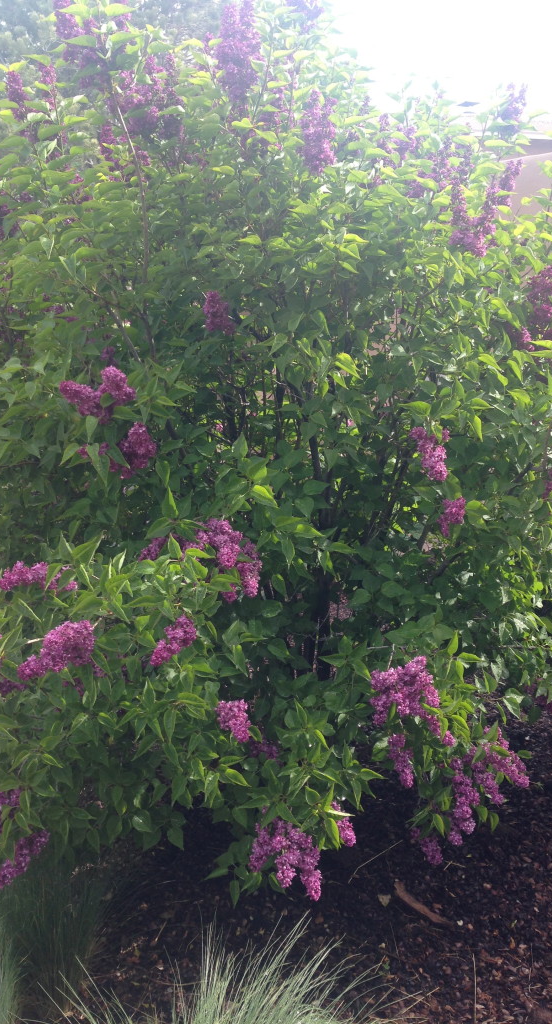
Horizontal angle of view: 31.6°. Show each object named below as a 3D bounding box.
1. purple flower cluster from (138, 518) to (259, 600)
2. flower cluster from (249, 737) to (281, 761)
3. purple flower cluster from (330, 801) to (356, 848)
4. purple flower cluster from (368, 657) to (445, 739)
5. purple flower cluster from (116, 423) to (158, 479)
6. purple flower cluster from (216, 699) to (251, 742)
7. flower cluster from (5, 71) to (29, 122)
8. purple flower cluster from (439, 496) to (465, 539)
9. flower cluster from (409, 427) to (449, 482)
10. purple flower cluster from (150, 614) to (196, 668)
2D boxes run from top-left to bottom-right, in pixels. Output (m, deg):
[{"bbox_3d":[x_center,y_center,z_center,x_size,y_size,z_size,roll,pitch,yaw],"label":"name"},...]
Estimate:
[{"bbox_3d":[-0.187,0.122,2.450,0.306,0.192,0.190,0,12,0],"label":"purple flower cluster"},{"bbox_3d":[-0.027,0.557,2.300,0.085,0.070,0.070,0,18,0],"label":"flower cluster"},{"bbox_3d":[0.166,0.766,2.400,0.064,0.115,0.070,0,13,0],"label":"purple flower cluster"},{"bbox_3d":[0.330,0.468,2.450,0.196,0.196,0.160,0,12,0],"label":"purple flower cluster"},{"bbox_3d":[-0.355,-0.158,2.500,0.108,0.147,0.100,0,18,0],"label":"purple flower cluster"},{"bbox_3d":[-0.098,0.481,2.250,0.078,0.100,0.080,0,13,0],"label":"purple flower cluster"},{"bbox_3d":[-0.731,-1.171,2.750,0.068,0.145,0.075,0,13,0],"label":"flower cluster"},{"bbox_3d":[0.533,0.017,2.950,0.085,0.119,0.085,0,12,0],"label":"purple flower cluster"},{"bbox_3d":[0.430,-0.162,2.750,0.113,0.163,0.100,0,18,0],"label":"flower cluster"},{"bbox_3d":[-0.247,0.309,2.350,0.111,0.116,0.095,0,12,0],"label":"purple flower cluster"}]

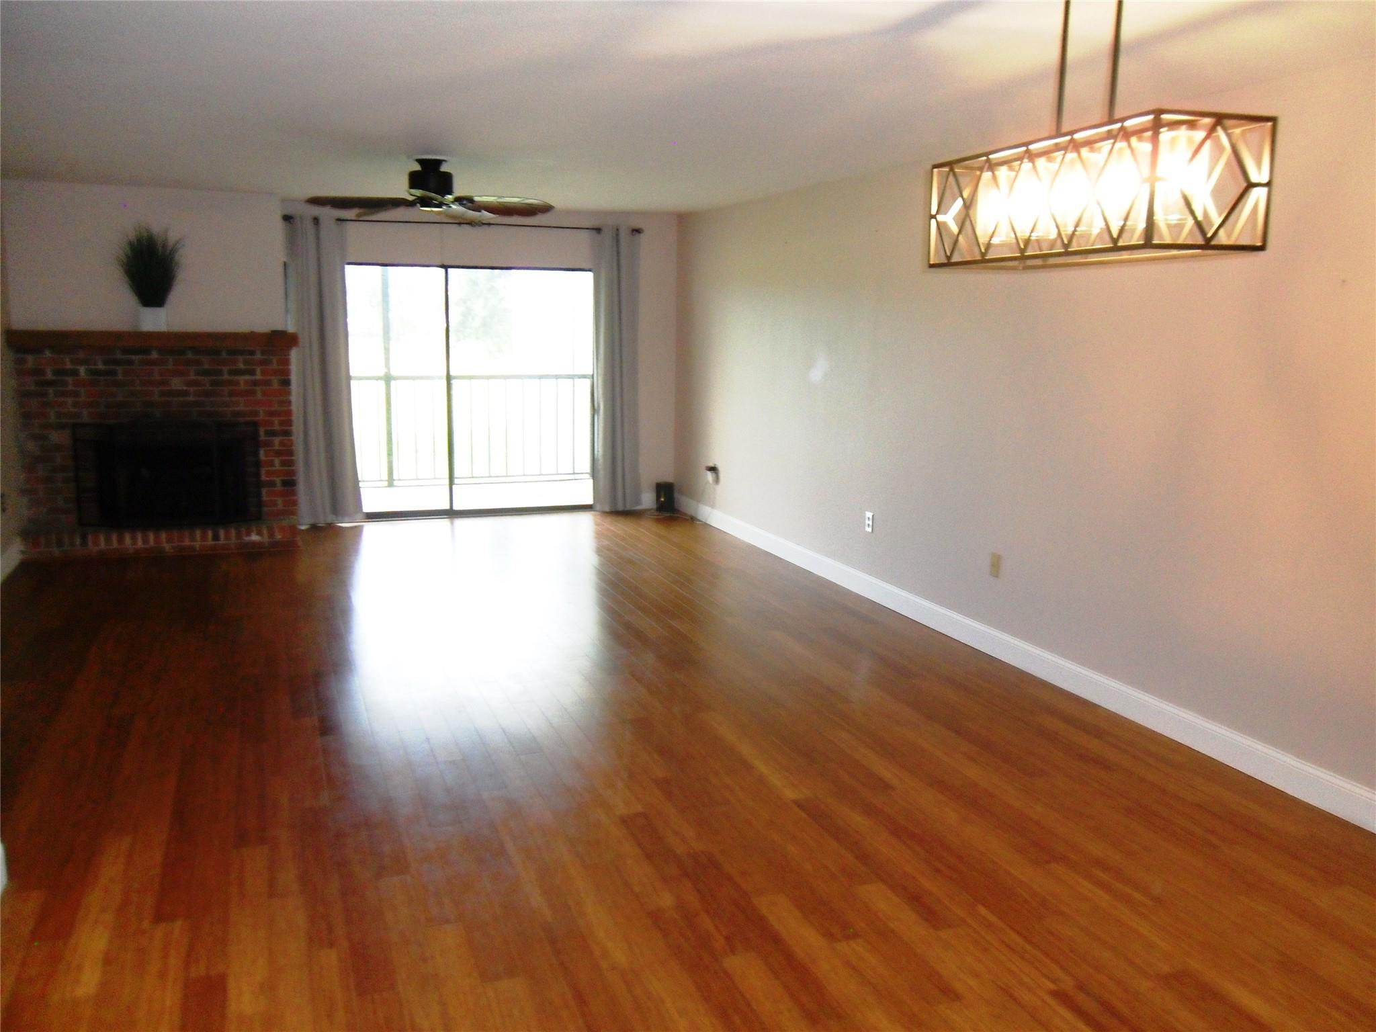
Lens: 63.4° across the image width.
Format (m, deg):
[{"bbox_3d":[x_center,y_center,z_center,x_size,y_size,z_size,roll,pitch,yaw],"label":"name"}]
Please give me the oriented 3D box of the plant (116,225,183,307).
[{"bbox_3d":[-3.524,-1.641,7.311,0.396,0.531,0.396,-3,11,-21],"label":"plant"}]

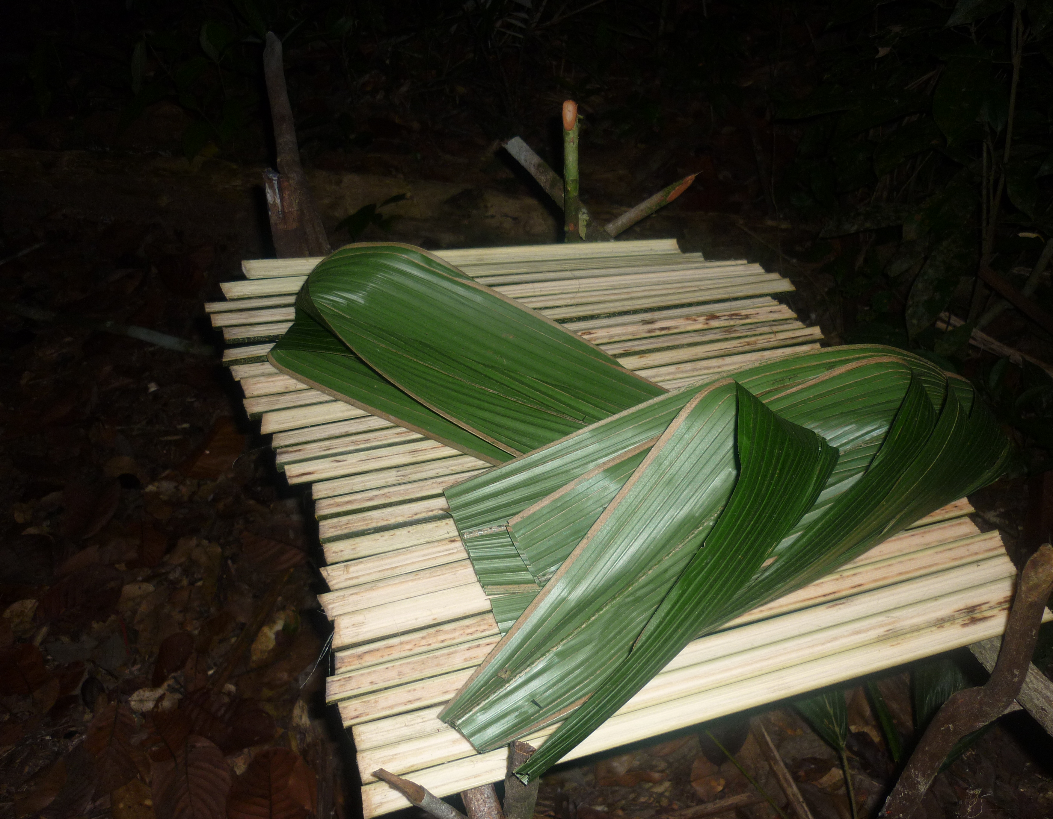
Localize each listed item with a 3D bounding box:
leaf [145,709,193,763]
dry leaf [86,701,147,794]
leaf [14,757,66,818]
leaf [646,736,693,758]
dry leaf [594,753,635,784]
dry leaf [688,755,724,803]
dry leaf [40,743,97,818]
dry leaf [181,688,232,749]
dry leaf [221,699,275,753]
[{"bbox_3d":[-0.581,0.528,1.689,0.069,0.020,0.113,-21,42,-30],"label":"leaf"},{"bbox_3d":[-0.655,0.541,1.660,0.088,0.025,0.180,-4,36,-10],"label":"dry leaf"},{"bbox_3d":[-0.748,0.580,1.602,0.056,0.020,0.109,12,36,12],"label":"leaf"},{"bbox_3d":[0.237,0.557,1.719,0.088,0.020,0.034,-13,39,-22],"label":"leaf"},{"bbox_3d":[0.130,0.521,1.502,0.065,0.018,0.045,-5,40,-8],"label":"dry leaf"},{"bbox_3d":[0.259,0.528,1.501,0.055,0.015,0.071,-12,42,-16],"label":"dry leaf"},{"bbox_3d":[-0.708,0.577,1.610,0.073,0.020,0.130,7,36,5],"label":"dry leaf"},{"bbox_3d":[-0.479,0.461,1.548,0.126,0.018,0.069,28,46,27],"label":"dry leaf"},{"bbox_3d":[-0.454,0.519,1.709,0.085,0.025,0.093,-13,39,-21],"label":"dry leaf"}]

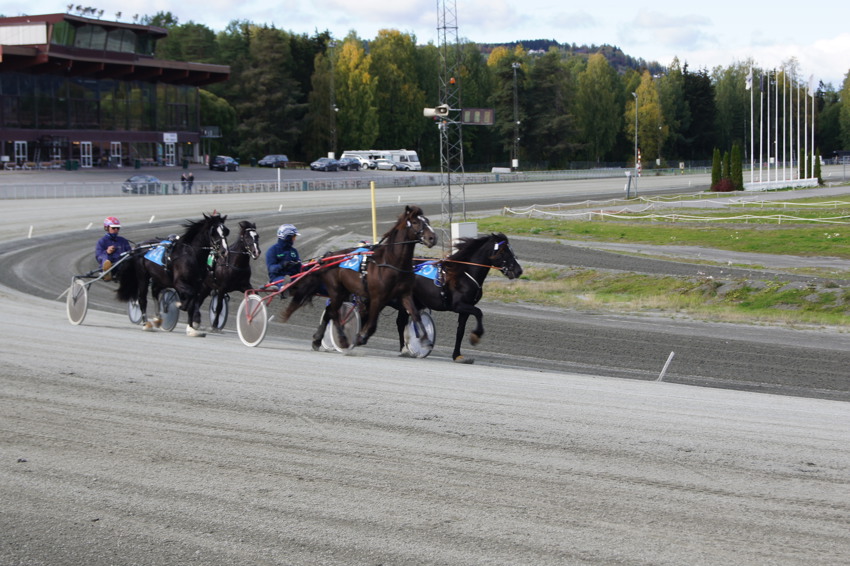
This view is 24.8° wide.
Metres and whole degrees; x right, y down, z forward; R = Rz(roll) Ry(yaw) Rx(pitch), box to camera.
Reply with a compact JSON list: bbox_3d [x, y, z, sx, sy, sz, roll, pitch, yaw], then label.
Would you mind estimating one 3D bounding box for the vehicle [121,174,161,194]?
[{"bbox_3d":[-23.420,-8.129,160.000,1.730,1.480,4.100,2,4,25],"label":"vehicle"}]

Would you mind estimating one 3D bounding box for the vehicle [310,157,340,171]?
[{"bbox_3d":[-11.311,-13.494,220.000,1.780,1.460,4.400,2,4,23],"label":"vehicle"}]

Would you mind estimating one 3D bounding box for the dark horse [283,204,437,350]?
[{"bbox_3d":[-0.856,-0.064,24.900,0.680,1.970,2.600,-3,5,-38],"label":"dark horse"}]

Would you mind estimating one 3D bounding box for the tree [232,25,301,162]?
[{"bbox_3d":[-18.788,-22.612,232.000,8.400,16.423,8.400,0,4,0],"label":"tree"}]

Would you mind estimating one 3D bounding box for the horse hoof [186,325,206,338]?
[{"bbox_3d":[-3.455,0.732,29.200,0.160,0.190,0.230,-3,5,-36],"label":"horse hoof"}]

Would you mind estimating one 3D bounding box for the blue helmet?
[{"bbox_3d":[-1.939,-0.716,27.400,0.310,0.210,0.240,1,4,22],"label":"blue helmet"}]

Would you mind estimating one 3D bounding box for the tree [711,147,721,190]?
[{"bbox_3d":[26.116,-10.250,174.000,0.950,3.866,0.950,0,4,0],"label":"tree"}]

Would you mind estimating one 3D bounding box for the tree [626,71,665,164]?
[{"bbox_3d":[34.750,-25.925,305.000,6.000,15.200,6.000,0,4,0],"label":"tree"}]

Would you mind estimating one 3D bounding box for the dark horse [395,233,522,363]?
[{"bbox_3d":[0.441,0.175,27.100,0.650,1.830,2.450,-4,5,-42],"label":"dark horse"}]

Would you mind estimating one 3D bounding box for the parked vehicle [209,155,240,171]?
[{"bbox_3d":[-19.653,-11.726,190.000,1.770,1.530,4.300,1,4,16],"label":"parked vehicle"}]

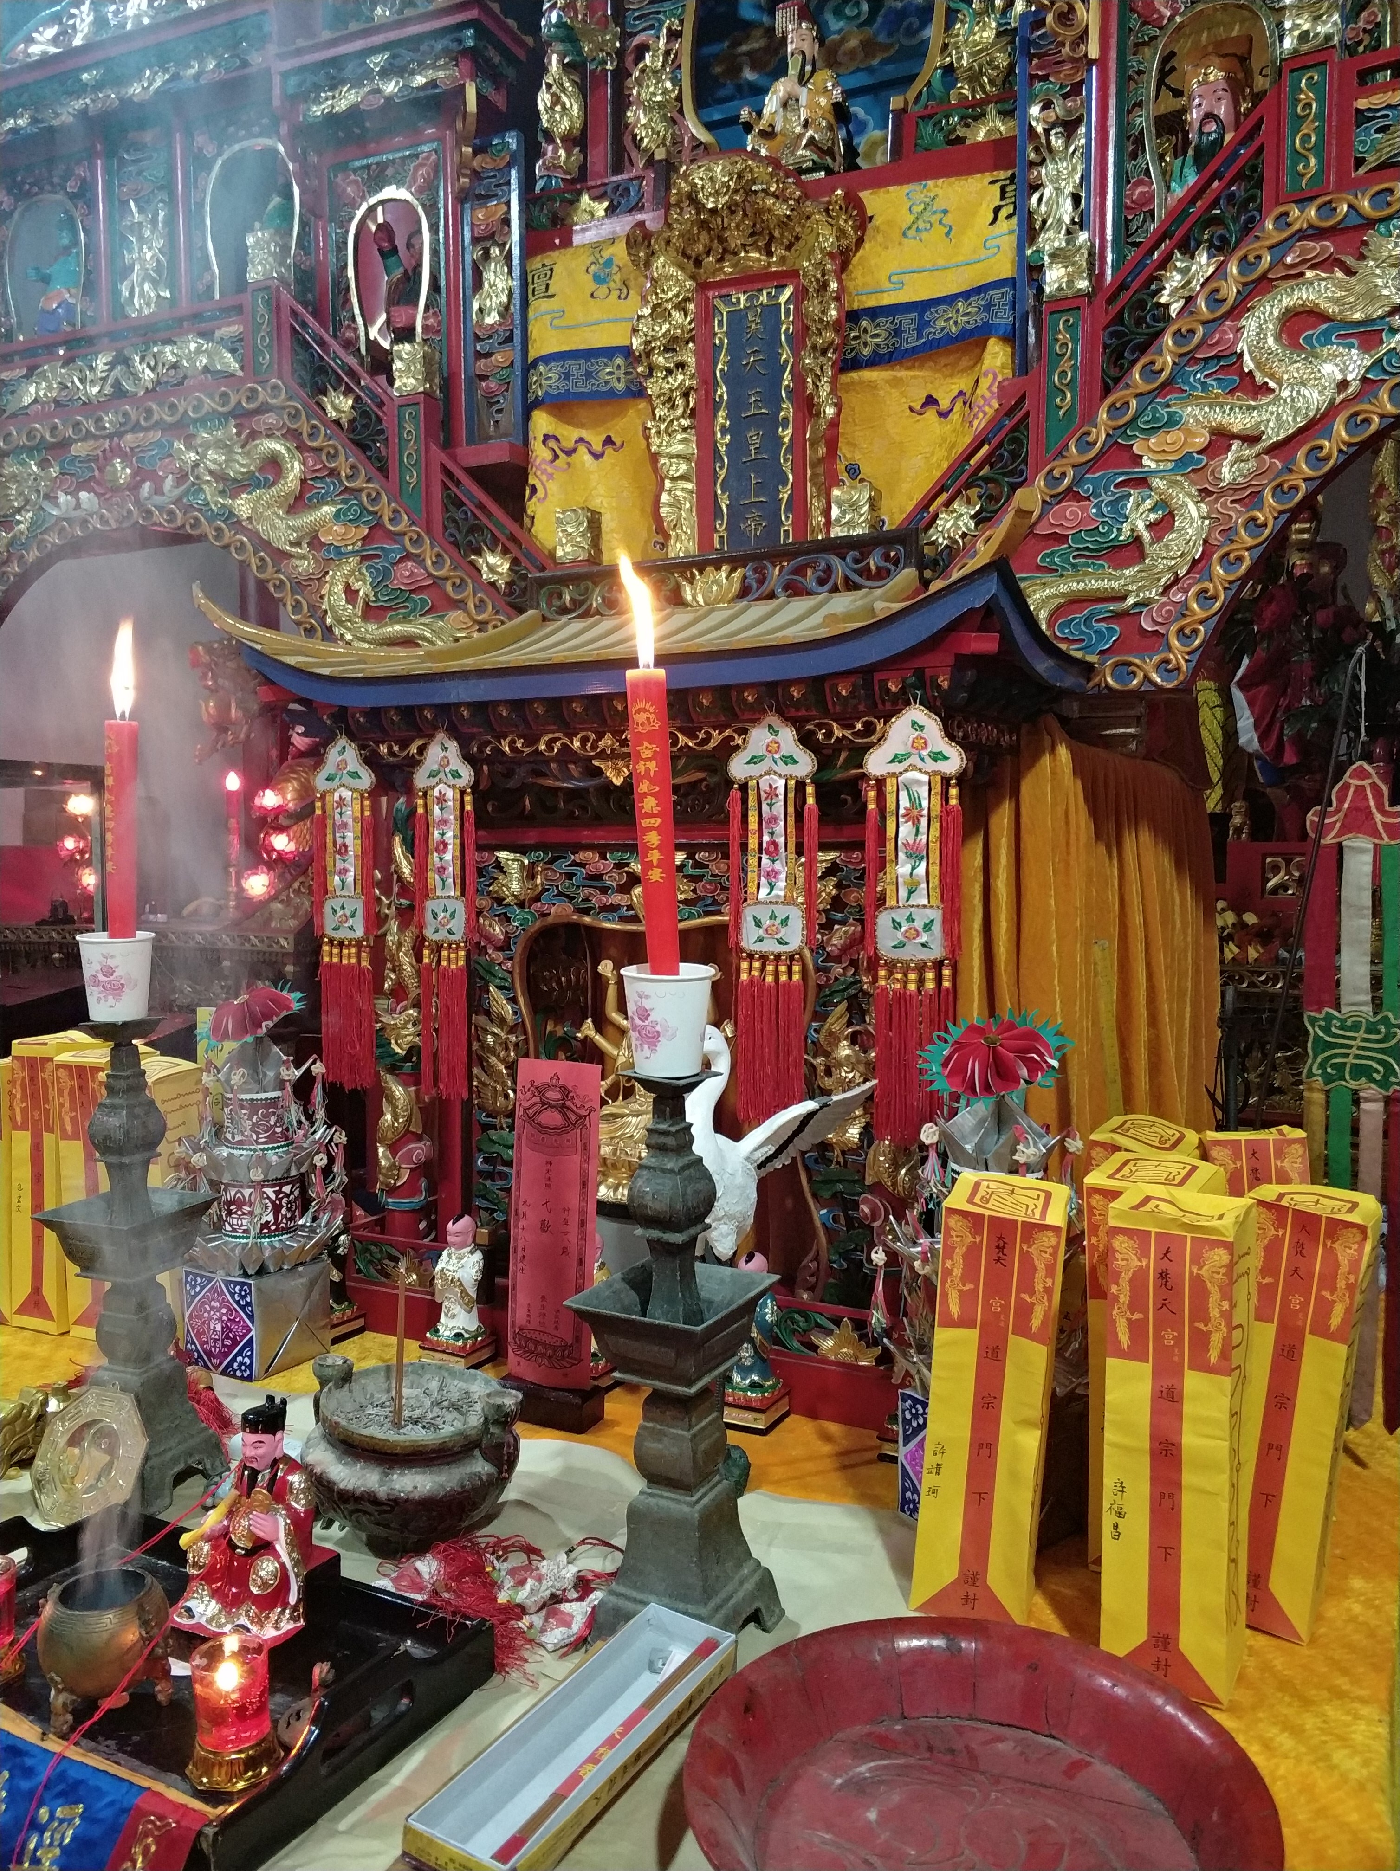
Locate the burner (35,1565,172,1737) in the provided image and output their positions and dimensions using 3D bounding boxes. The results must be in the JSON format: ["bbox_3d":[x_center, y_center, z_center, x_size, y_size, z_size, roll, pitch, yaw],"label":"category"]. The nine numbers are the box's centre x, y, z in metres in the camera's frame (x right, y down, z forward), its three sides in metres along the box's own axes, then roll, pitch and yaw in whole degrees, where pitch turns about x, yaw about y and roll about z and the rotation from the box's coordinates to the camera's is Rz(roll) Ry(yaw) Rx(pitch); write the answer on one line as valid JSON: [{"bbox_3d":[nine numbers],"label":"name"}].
[{"bbox_3d":[-0.421,0.506,1.038,0.090,0.088,0.090,0,5,0],"label":"burner"}]

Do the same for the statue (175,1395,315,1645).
[{"bbox_3d":[-0.343,0.438,1.111,0.088,0.170,0.082,2,5,25],"label":"statue"}]

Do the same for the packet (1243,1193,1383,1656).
[{"bbox_3d":[0.471,0.378,1.174,0.088,0.339,0.086,9,8,29],"label":"packet"}]

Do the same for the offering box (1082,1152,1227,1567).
[{"bbox_3d":[0.389,0.372,1.249,0.093,0.343,0.086,4,6,38],"label":"offering box"}]

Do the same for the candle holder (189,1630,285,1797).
[{"bbox_3d":[-0.314,0.507,0.978,0.062,0.094,0.062,2,5,25],"label":"candle holder"}]

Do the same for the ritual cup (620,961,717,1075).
[{"bbox_3d":[-0.024,0.065,1.112,0.072,0.079,0.072,0,5,0],"label":"ritual cup"}]

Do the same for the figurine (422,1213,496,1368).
[{"bbox_3d":[-0.289,0.417,1.738,0.065,0.176,0.062,2,5,25],"label":"figurine"}]

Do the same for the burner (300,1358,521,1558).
[{"bbox_3d":[-0.261,0.466,1.323,0.215,0.147,0.190,2,5,26],"label":"burner"}]

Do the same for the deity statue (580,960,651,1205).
[{"bbox_3d":[-0.052,0.177,1.780,0.185,0.300,0.130,2,5,27],"label":"deity statue"}]

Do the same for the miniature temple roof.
[{"bbox_3d":[-0.069,-0.345,1.713,1.020,0.160,0.370,2,5,28],"label":"miniature temple roof"}]

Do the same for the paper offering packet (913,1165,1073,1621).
[{"bbox_3d":[0.234,0.371,1.167,0.088,0.339,0.086,6,11,18],"label":"paper offering packet"}]

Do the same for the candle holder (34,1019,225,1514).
[{"bbox_3d":[-0.549,0.310,1.409,0.125,0.448,0.125,2,5,26],"label":"candle holder"}]

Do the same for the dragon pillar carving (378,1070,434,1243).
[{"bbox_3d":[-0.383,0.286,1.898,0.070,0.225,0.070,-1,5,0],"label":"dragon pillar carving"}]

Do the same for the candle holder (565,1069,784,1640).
[{"bbox_3d":[-0.019,0.327,1.136,0.125,0.448,0.125,2,5,30],"label":"candle holder"}]

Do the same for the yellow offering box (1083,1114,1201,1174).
[{"bbox_3d":[0.434,0.361,1.429,0.088,0.339,0.086,2,5,29],"label":"yellow offering box"}]

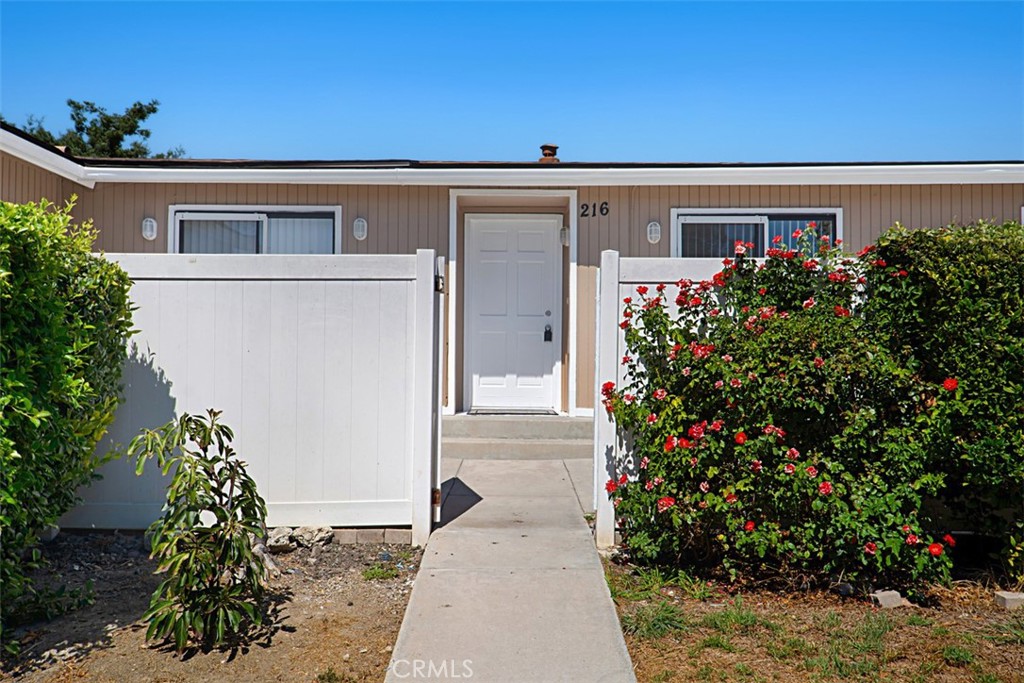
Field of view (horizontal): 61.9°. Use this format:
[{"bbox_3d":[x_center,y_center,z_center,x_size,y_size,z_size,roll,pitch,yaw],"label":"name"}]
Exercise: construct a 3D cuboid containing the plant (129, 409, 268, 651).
[{"bbox_3d":[-1.250,0.730,3.420,0.550,0.930,0.520,0,0,0],"label":"plant"}]

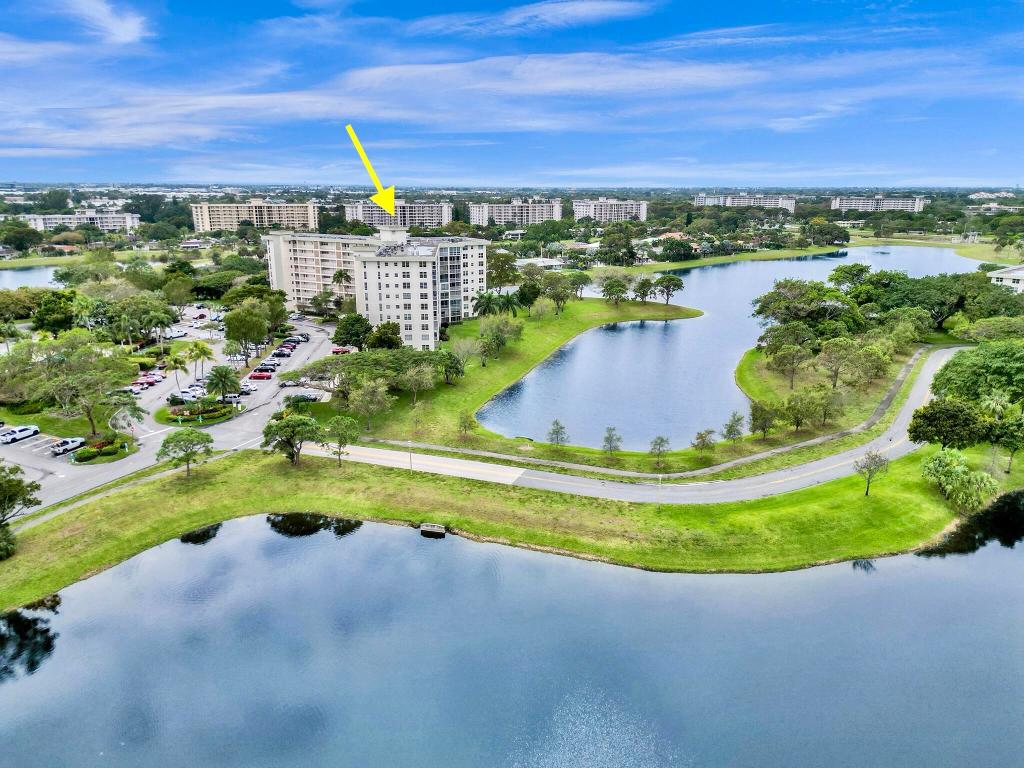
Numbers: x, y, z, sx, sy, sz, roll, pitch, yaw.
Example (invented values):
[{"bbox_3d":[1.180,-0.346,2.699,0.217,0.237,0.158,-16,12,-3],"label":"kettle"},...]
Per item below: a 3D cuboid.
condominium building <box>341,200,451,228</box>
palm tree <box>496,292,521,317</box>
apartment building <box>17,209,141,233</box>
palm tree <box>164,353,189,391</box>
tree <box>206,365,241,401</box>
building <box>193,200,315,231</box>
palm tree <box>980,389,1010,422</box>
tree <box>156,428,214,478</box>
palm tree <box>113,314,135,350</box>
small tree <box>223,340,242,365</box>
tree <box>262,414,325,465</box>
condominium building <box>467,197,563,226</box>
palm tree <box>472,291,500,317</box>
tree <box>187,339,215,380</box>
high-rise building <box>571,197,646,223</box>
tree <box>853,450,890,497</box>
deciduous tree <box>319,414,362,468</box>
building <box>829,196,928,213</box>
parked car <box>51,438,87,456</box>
[{"bbox_3d":[-101.830,-154.710,654.800,96.000,29.500,22.000,-9,18,-30],"label":"condominium building"},{"bbox_3d":[-1.280,-21.620,212.970,7.930,11.960,7.930,0,16,0],"label":"palm tree"},{"bbox_3d":[-309.910,-112.660,507.020,74.000,22.000,20.000,1,16,1],"label":"apartment building"},{"bbox_3d":[-63.500,-1.000,135.640,4.800,10.300,4.800,0,16,0],"label":"palm tree"},{"bbox_3d":[-57.170,0.180,141.130,6.640,8.160,6.640,-6,17,-22],"label":"tree"},{"bbox_3d":[-214.050,-140.000,600.370,97.000,29.500,22.000,-10,19,-34],"label":"building"},{"bbox_3d":[70.430,7.300,103.960,4.500,12.300,4.500,0,16,0],"label":"palm tree"},{"bbox_3d":[-48.570,10.290,105.910,8.630,7.720,8.630,-7,17,-25],"label":"tree"},{"bbox_3d":[-100.230,-13.020,184.380,6.350,9.910,6.350,-8,18,-28],"label":"palm tree"},{"bbox_3d":[-66.600,-7.400,168.200,4.700,6.700,4.700,0,16,0],"label":"small tree"},{"bbox_3d":[-32.820,8.690,107.020,9.000,7.400,8.600,0,16,0],"label":"tree"},{"bbox_3d":[2.400,-158.350,664.340,85.000,27.000,30.000,-7,17,-25],"label":"condominium building"},{"bbox_3d":[-7.330,-21.690,212.820,8.970,12.110,8.970,0,16,-2],"label":"palm tree"},{"bbox_3d":[-58.970,-1.840,134.780,5.600,12.200,5.200,0,16,0],"label":"tree"},{"bbox_3d":[107.800,-185.310,767.620,99.000,29.500,22.000,-14,21,-42],"label":"high-rise building"},{"bbox_3d":[50.820,12.610,100.660,5.230,6.940,5.230,9,18,27],"label":"tree"},{"bbox_3d":[-25.560,8.720,106.270,5.400,7.800,5.400,0,16,0],"label":"deciduous tree"},{"bbox_3d":[437.620,-208.400,846.200,98.000,27.500,21.000,6,17,19],"label":"building"},{"bbox_3d":[-70.480,9.630,113.480,1.900,1.700,5.300,6,17,19],"label":"parked car"}]

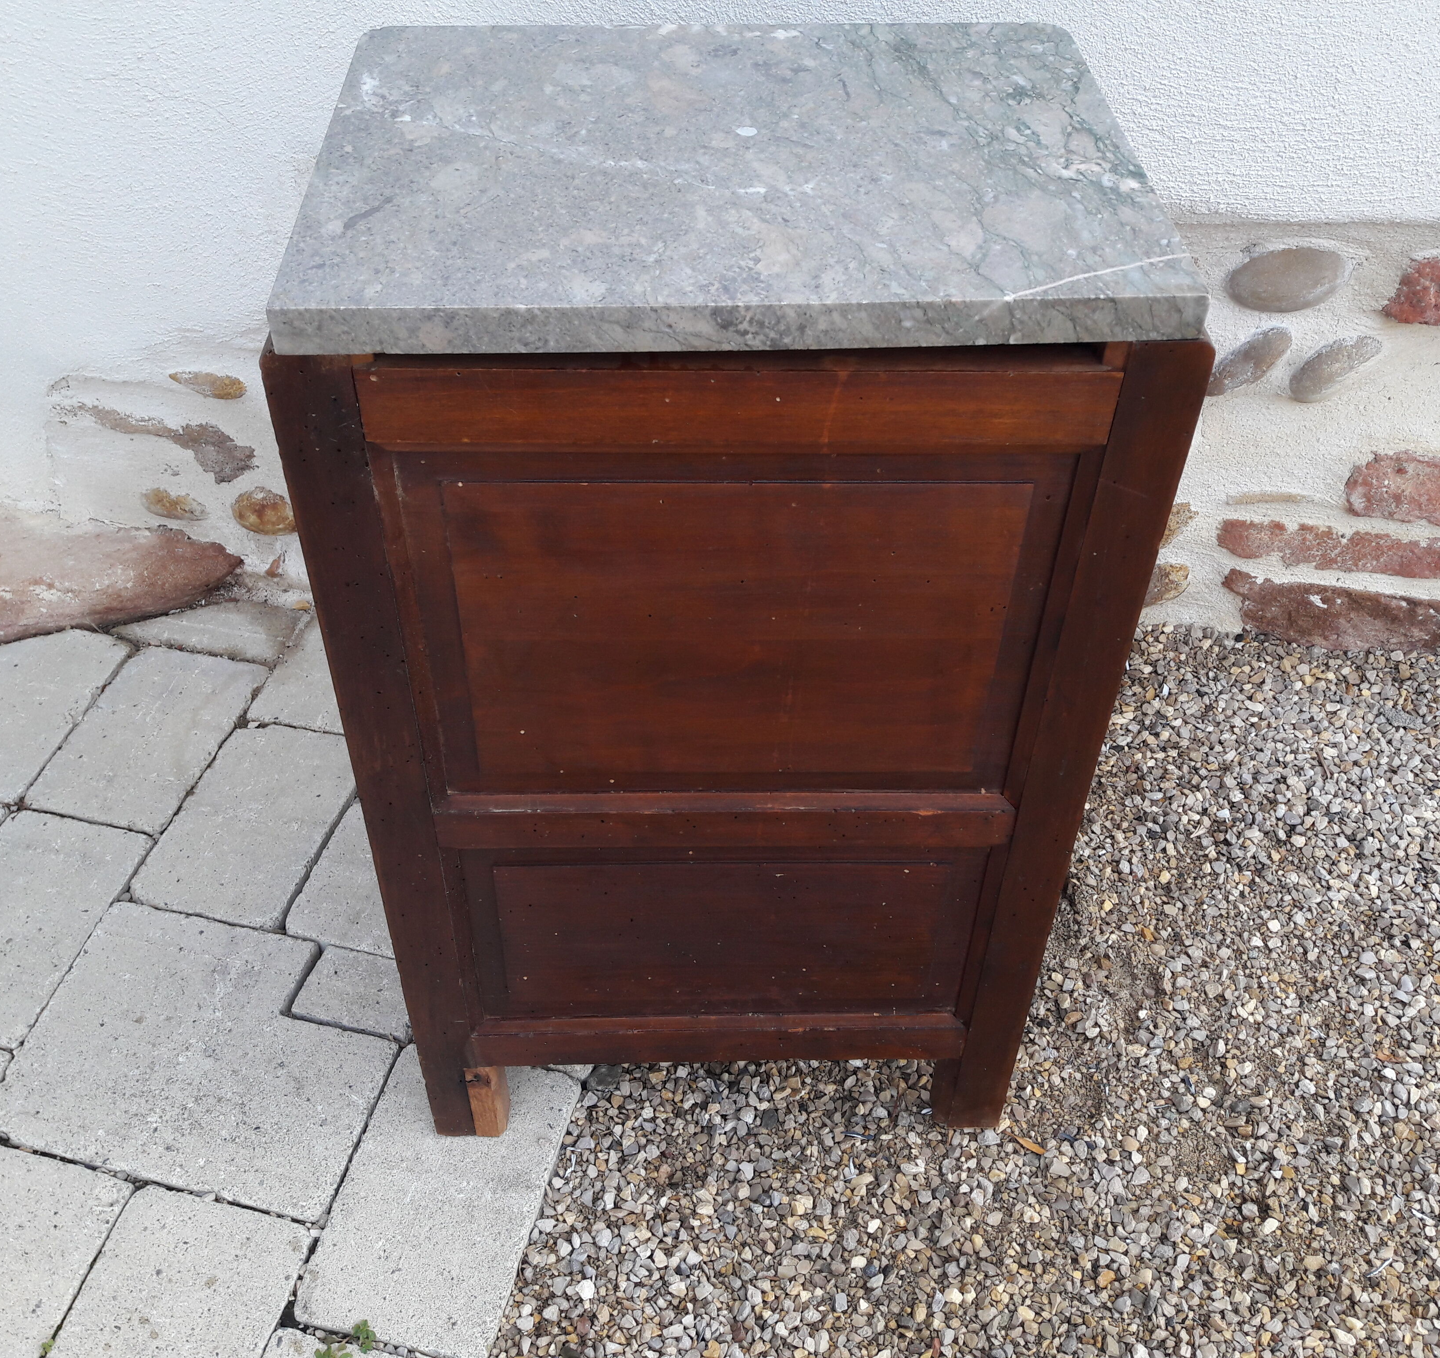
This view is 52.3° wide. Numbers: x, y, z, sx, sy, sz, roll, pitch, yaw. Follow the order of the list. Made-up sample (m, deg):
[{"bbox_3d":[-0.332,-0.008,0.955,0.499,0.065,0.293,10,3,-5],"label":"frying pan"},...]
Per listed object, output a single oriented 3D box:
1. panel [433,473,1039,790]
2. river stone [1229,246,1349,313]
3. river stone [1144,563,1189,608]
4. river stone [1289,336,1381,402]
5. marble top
[{"bbox_3d":[0.008,-0.024,0.879,0.321,0.242,0.016,-1,44,-2],"label":"panel"},{"bbox_3d":[0.543,-0.386,1.401,0.111,0.071,0.052,6,44,5],"label":"river stone"},{"bbox_3d":[0.487,-0.113,1.670,0.089,0.068,0.042,6,44,5],"label":"river stone"},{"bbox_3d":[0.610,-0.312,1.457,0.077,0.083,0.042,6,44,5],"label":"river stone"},{"bbox_3d":[0.005,-0.291,0.825,0.448,0.024,0.350,-1,44,-2],"label":"marble top"}]

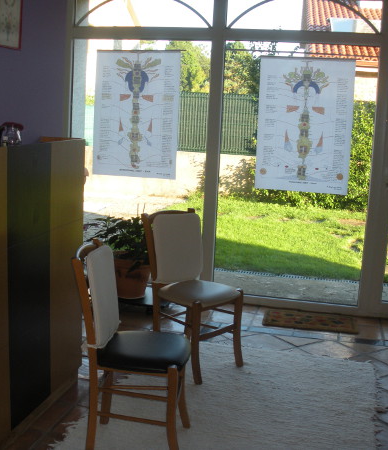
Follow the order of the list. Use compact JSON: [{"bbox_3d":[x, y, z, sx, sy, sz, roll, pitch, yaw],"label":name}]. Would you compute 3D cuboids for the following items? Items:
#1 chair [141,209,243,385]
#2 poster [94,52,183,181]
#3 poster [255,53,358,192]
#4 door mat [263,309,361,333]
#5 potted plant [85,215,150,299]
[{"bbox_3d":[0.002,0.394,3.630,0.480,0.890,0.430,11,13,39],"label":"chair"},{"bbox_3d":[-0.465,-0.871,4.922,0.700,1.000,0.015,5,10,13],"label":"poster"},{"bbox_3d":[0.820,-0.738,4.633,0.700,1.000,0.015,5,10,13],"label":"poster"},{"bbox_3d":[0.868,0.707,4.588,0.680,0.018,0.370,5,10,13],"label":"door mat"},{"bbox_3d":[-0.541,0.228,4.749,0.580,0.620,0.530,5,10,13],"label":"potted plant"}]

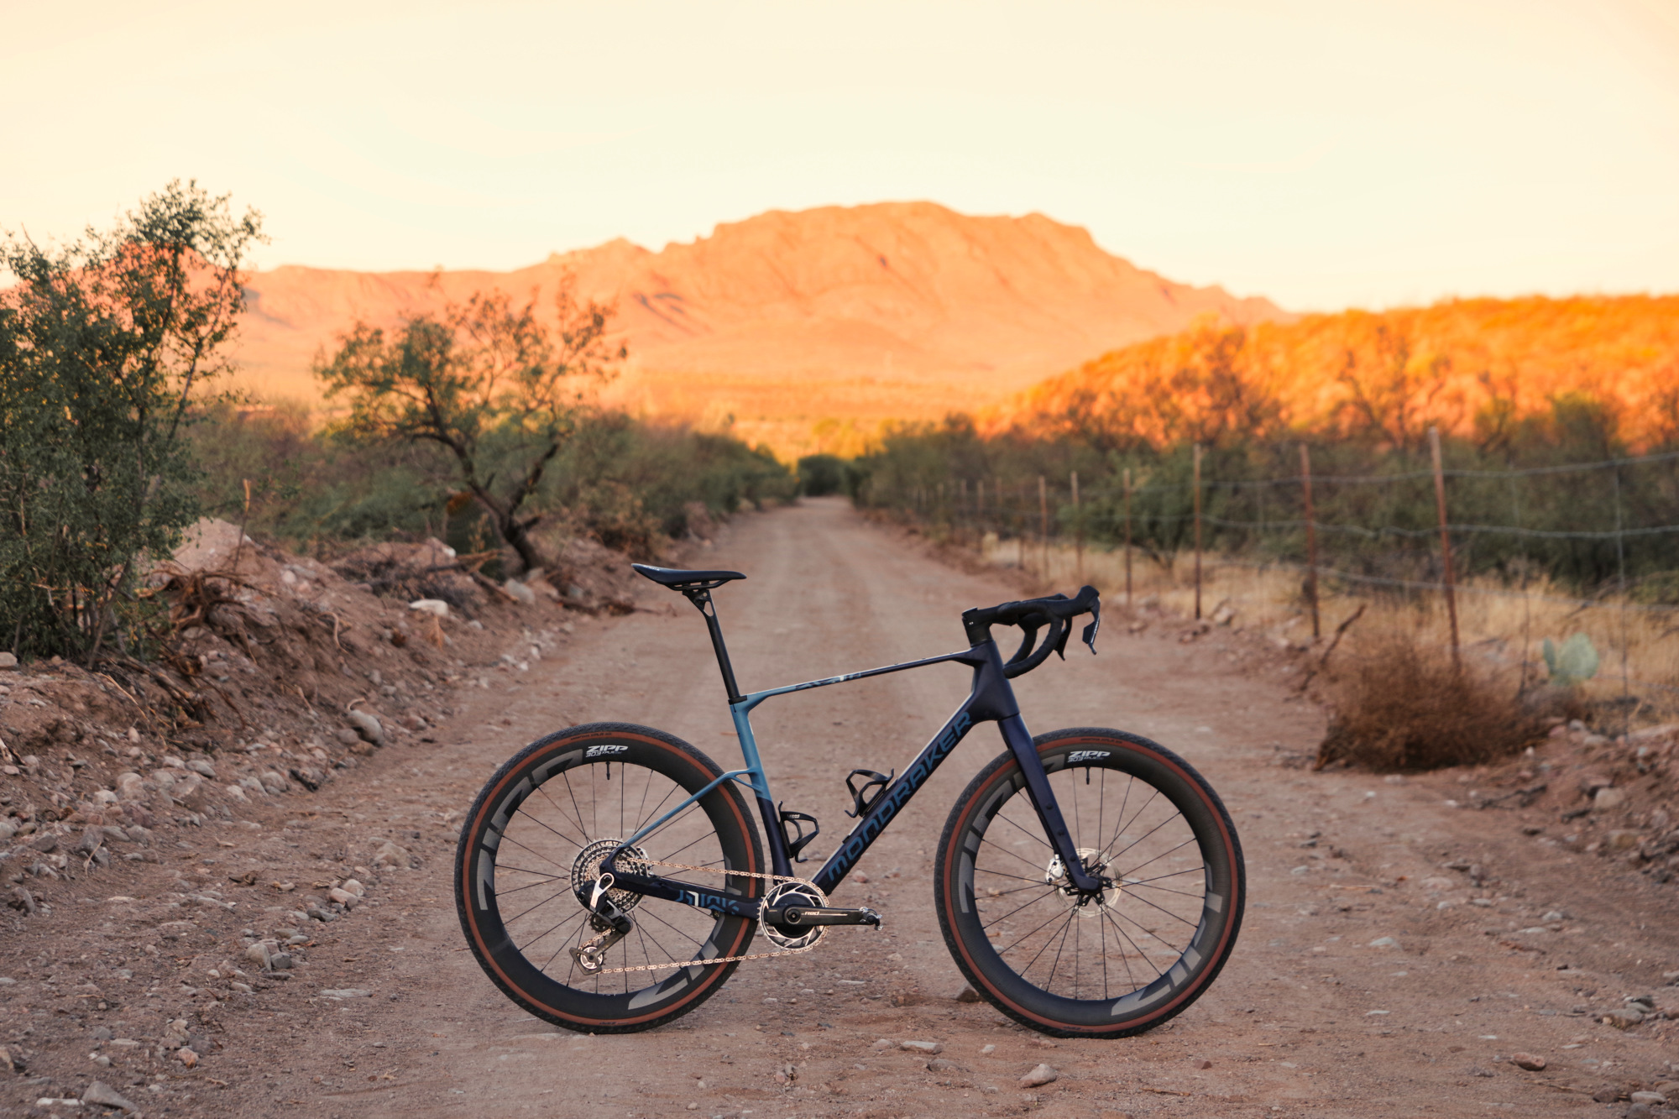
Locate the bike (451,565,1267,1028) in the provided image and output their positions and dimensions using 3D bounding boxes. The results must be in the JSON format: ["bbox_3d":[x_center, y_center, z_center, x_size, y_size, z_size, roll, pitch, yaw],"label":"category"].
[{"bbox_3d":[0.026,0.554,7.470,1.810,1.078,0.470,0,1,-1],"label":"bike"}]

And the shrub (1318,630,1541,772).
[{"bbox_3d":[2.650,0.615,14.700,1.020,0.610,0.950,0,1,0],"label":"shrub"}]

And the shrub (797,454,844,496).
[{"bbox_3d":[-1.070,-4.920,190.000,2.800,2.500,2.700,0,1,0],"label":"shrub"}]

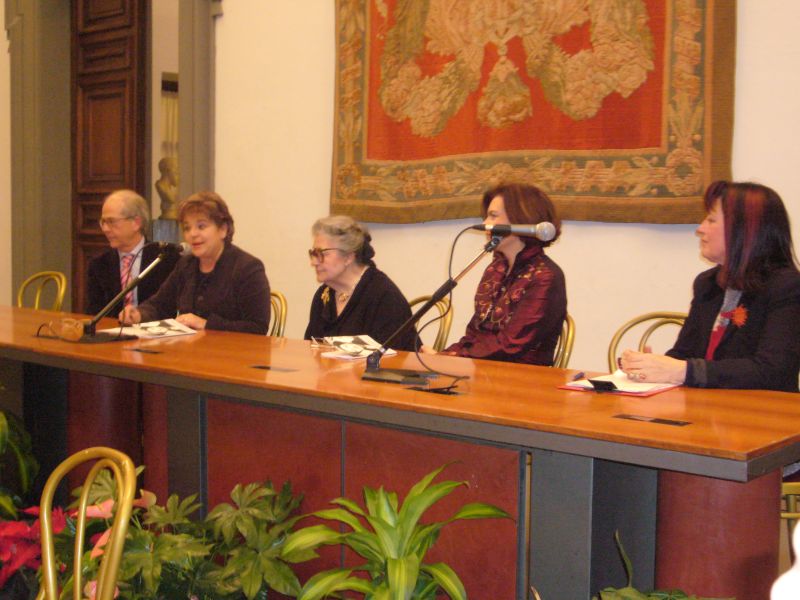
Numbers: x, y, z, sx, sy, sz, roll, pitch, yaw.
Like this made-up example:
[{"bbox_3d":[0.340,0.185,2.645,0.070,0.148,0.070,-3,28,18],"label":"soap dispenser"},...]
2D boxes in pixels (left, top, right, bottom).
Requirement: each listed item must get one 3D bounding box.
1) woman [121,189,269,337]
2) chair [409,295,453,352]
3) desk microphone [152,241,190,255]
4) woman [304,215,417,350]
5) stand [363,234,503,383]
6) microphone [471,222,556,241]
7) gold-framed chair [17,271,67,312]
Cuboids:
[{"bbox_3d":[-0.846,0.203,4.622,0.530,1.286,0.740,4,6,35],"label":"woman"},{"bbox_3d":[-0.098,0.438,4.237,0.420,0.893,0.500,4,6,39],"label":"chair"},{"bbox_3d":[-0.893,-0.206,4.427,0.205,0.052,0.052,3,1,-44],"label":"desk microphone"},{"bbox_3d":[-0.197,0.290,4.138,0.720,1.202,0.490,-4,6,-44],"label":"woman"},{"bbox_3d":[0.086,0.020,3.265,0.410,0.408,0.170,2,5,18],"label":"stand"},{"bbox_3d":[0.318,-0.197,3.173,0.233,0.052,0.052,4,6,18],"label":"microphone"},{"bbox_3d":[-1.945,0.311,5.579,0.420,0.898,0.500,4,6,39],"label":"gold-framed chair"}]

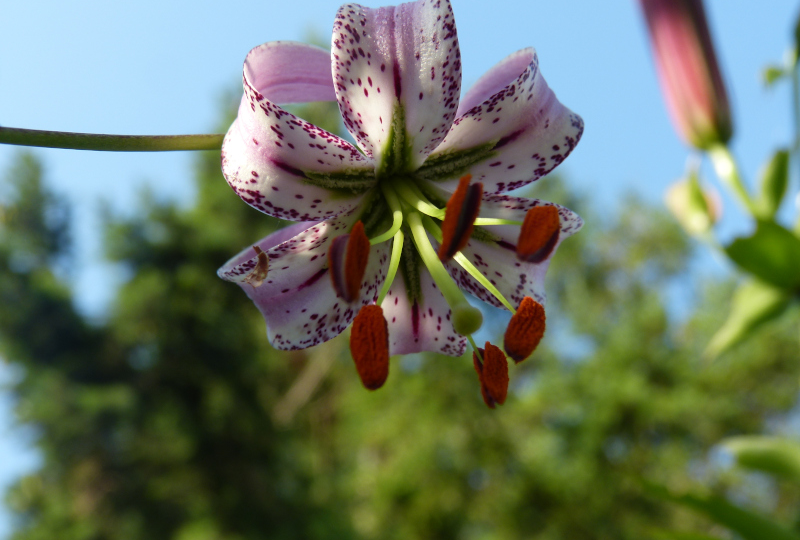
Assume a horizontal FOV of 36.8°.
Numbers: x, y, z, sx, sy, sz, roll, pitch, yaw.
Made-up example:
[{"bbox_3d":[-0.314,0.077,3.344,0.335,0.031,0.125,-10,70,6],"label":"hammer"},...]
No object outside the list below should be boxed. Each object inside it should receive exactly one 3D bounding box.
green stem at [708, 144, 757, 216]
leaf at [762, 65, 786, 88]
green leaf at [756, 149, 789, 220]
[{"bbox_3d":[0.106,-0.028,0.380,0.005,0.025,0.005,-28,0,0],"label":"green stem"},{"bbox_3d":[0.128,-0.066,0.410,0.008,0.008,0.005,-1,-14,6],"label":"leaf"},{"bbox_3d":[0.133,-0.031,0.430,0.011,0.025,0.008,9,-6,0],"label":"green leaf"}]

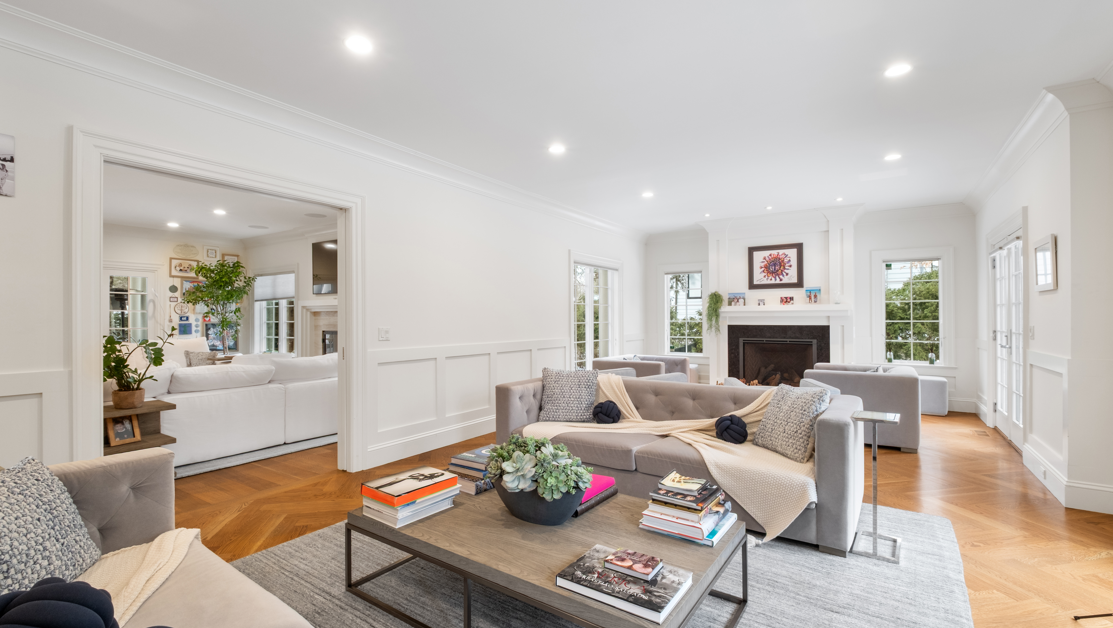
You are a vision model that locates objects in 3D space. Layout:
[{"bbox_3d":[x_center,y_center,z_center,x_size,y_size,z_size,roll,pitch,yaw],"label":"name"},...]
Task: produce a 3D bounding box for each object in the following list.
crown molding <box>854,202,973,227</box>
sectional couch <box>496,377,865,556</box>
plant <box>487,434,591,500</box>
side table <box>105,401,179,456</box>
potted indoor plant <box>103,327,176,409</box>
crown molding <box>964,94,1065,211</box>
[{"bbox_3d":[4.841,-1.361,6.330,1.320,0.165,0.120,0,0,35],"label":"crown molding"},{"bbox_3d":[0.798,0.932,3.555,2.500,0.715,0.970,0,0,35],"label":"sectional couch"},{"bbox_3d":[-0.082,0.694,2.146,0.510,0.220,0.350,0,0,35],"label":"plant"},{"bbox_3d":[-3.316,1.001,3.503,0.380,0.575,0.600,0,0,35],"label":"side table"},{"bbox_3d":[-3.277,0.401,3.547,0.430,0.620,0.480,0,0,35],"label":"potted indoor plant"},{"bbox_3d":[4.311,-1.372,4.522,0.120,0.165,3.690,0,0,35],"label":"crown molding"}]

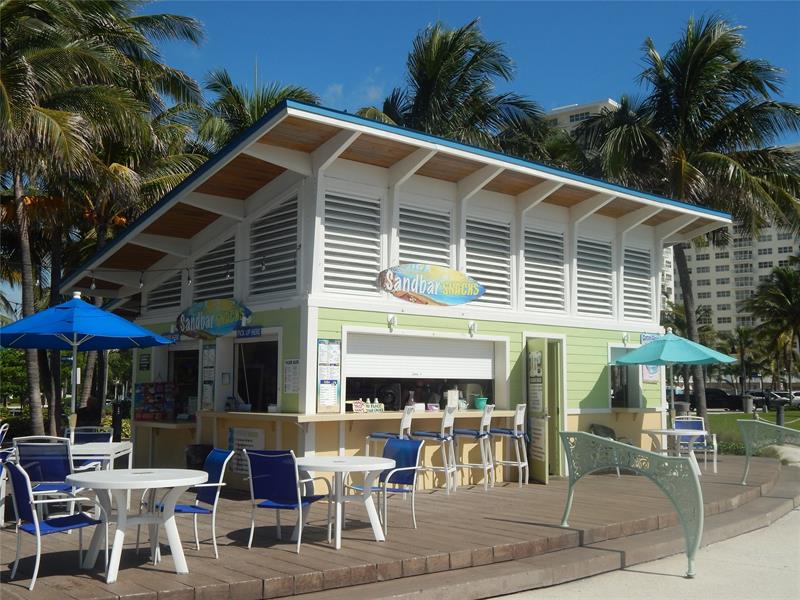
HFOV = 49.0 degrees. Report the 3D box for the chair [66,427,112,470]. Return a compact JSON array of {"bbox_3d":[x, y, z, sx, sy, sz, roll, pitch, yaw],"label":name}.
[{"bbox_3d":[-3.621,1.924,9.876,0.570,0.930,0.690,0,-6,-1],"label":"chair"}]

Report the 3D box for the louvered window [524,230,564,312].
[{"bbox_3d":[2.337,-0.482,14.150,0.972,1.279,0.072,5,-7,-40],"label":"louvered window"}]

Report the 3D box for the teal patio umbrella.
[{"bbox_3d":[4.471,1.663,14.409,2.050,2.440,2.050,0,-6,0],"label":"teal patio umbrella"}]

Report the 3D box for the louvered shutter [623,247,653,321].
[{"bbox_3d":[4.318,-0.266,15.936,0.910,1.240,0.100,5,-8,-41],"label":"louvered shutter"}]

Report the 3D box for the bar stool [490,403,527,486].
[{"bbox_3d":[1.625,2.116,12.842,0.474,1.168,0.430,-2,-6,23],"label":"bar stool"}]

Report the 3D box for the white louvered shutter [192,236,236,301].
[{"bbox_3d":[-2.763,-0.454,13.072,0.072,0.908,1.244,5,-7,-40],"label":"white louvered shutter"}]

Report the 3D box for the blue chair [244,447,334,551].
[{"bbox_3d":[-1.000,1.756,7.777,0.560,0.861,0.740,-2,-6,20],"label":"blue chair"}]

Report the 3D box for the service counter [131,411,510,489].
[{"bbox_3d":[-1.238,2.232,13.533,4.170,1.070,4.500,5,-8,-41],"label":"service counter"}]

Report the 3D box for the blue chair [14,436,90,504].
[{"bbox_3d":[-3.380,1.795,8.562,0.570,0.930,0.690,0,-6,2],"label":"blue chair"}]

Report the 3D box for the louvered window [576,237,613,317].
[{"bbox_3d":[3.351,-0.359,15.103,0.990,1.230,0.100,5,-8,-41],"label":"louvered window"}]

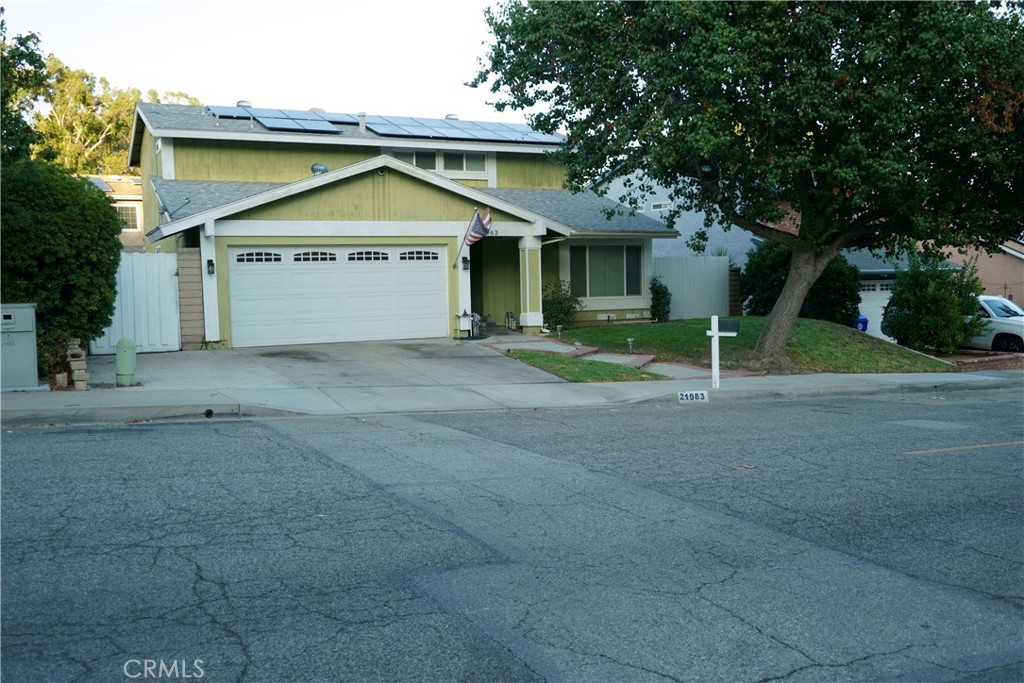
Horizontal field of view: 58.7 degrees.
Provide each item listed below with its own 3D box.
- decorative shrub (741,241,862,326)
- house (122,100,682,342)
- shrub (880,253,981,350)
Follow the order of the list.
[{"bbox_3d":[8.269,-1.571,26.000,2.900,2.600,3.400,-3,5,-26],"label":"decorative shrub"},{"bbox_3d":[-3.767,-3.639,25.925,13.000,6.400,11.800,-3,5,-26],"label":"house"},{"bbox_3d":[10.163,-0.918,22.000,2.350,2.350,2.350,-3,5,-26],"label":"shrub"}]

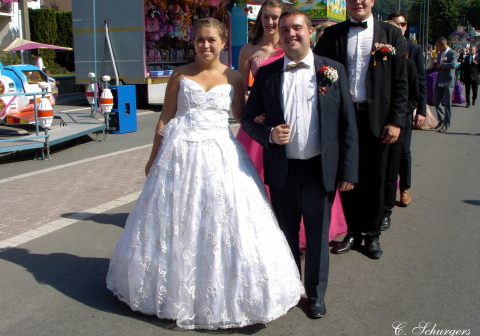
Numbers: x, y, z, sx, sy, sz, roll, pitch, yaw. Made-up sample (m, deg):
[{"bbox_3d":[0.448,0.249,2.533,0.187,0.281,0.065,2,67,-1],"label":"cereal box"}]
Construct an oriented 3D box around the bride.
[{"bbox_3d":[-0.210,-0.027,3.750,1.150,1.656,1.060,1,10,8],"label":"bride"}]

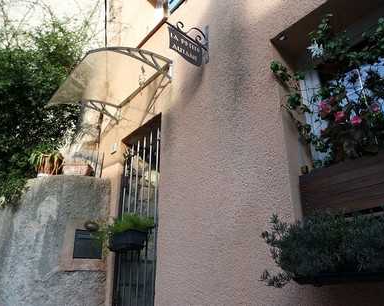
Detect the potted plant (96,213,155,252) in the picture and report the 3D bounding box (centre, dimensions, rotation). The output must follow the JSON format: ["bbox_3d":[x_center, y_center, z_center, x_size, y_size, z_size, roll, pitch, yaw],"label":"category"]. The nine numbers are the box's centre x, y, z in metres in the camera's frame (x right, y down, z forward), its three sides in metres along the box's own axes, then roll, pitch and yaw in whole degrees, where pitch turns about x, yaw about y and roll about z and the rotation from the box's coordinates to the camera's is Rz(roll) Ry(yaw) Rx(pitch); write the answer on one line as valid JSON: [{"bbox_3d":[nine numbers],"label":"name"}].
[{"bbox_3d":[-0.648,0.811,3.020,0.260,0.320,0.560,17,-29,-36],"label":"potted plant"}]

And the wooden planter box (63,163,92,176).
[{"bbox_3d":[-1.344,0.235,3.618,0.300,0.155,0.170,-1,-23,0],"label":"wooden planter box"}]

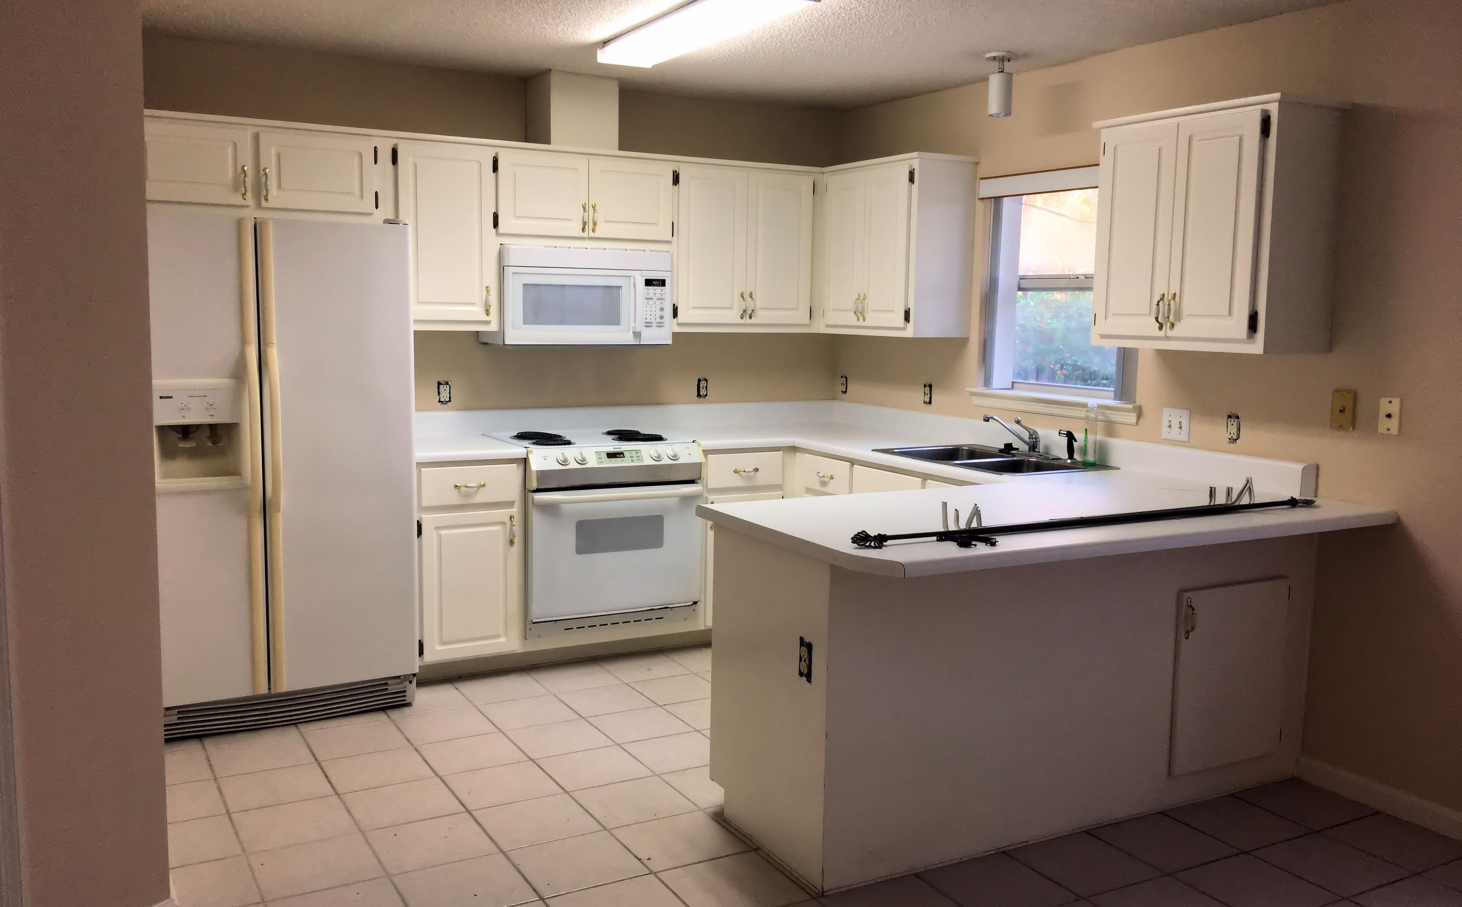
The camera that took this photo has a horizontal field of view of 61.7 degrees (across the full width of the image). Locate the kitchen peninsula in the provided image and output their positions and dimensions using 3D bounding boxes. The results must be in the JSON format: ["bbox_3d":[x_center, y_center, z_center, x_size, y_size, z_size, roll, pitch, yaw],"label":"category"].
[{"bbox_3d":[0.941,0.608,3.634,1.891,0.927,0.949,-3,8,-29],"label":"kitchen peninsula"}]

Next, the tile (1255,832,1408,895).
[{"bbox_3d":[1.639,1.125,3.356,0.295,0.010,0.295,-3,8,-29],"label":"tile"}]

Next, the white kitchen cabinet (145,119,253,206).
[{"bbox_3d":[-2.019,-1.053,4.531,0.408,0.276,0.338,-3,8,-29],"label":"white kitchen cabinet"}]

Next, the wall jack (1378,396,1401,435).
[{"bbox_3d":[1.971,-0.110,3.669,0.010,0.111,0.069,-3,8,-29],"label":"wall jack"}]

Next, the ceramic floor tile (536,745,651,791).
[{"bbox_3d":[-0.440,1.014,3.934,0.298,0.012,0.298,-3,8,-29],"label":"ceramic floor tile"}]

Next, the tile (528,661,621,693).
[{"bbox_3d":[-0.628,0.907,4.931,0.300,0.010,0.300,-3,8,-29],"label":"tile"}]

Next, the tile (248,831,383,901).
[{"bbox_3d":[-1.096,1.094,3.243,0.300,0.010,0.300,-3,8,-29],"label":"tile"}]

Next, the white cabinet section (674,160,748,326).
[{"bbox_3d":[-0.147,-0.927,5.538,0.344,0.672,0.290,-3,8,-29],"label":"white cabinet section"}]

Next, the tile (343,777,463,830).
[{"bbox_3d":[-0.976,1.042,3.645,0.295,0.010,0.295,-3,8,-29],"label":"tile"}]

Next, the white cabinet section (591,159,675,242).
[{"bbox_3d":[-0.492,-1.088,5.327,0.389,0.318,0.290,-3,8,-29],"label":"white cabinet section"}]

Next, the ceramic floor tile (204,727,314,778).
[{"bbox_3d":[-1.544,0.995,4.029,0.302,0.010,0.302,-3,7,-29],"label":"ceramic floor tile"}]

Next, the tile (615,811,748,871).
[{"bbox_3d":[-0.142,1.086,3.413,0.291,0.010,0.291,-3,8,-29],"label":"tile"}]

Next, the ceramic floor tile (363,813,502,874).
[{"bbox_3d":[-0.822,1.073,3.366,0.298,0.012,0.298,-3,8,-29],"label":"ceramic floor tile"}]

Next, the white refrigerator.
[{"bbox_3d":[-1.696,0.046,4.453,0.906,1.756,0.863,-3,8,-29],"label":"white refrigerator"}]

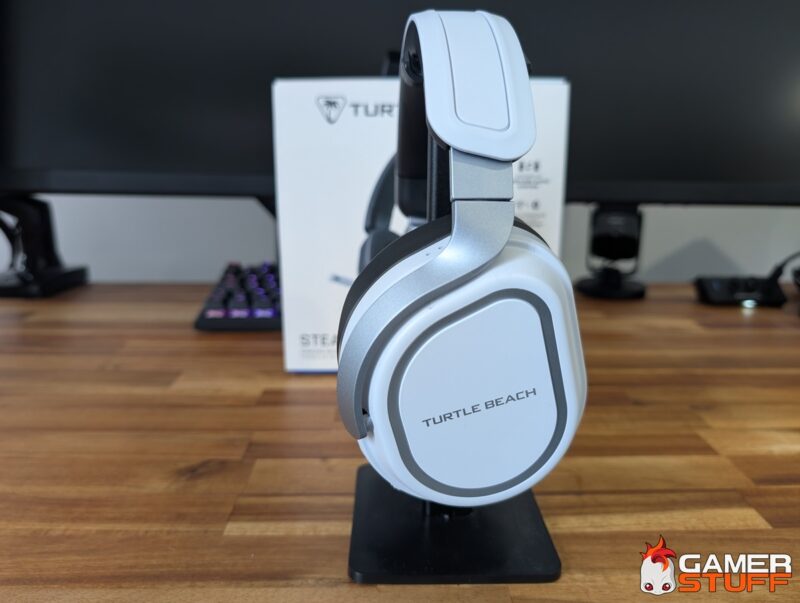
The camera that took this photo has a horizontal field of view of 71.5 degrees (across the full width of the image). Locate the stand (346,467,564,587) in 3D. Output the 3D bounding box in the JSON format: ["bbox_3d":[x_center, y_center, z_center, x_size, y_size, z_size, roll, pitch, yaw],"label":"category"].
[{"bbox_3d":[0.025,0.004,0.263,0.097,0.236,0.092,0,16,1],"label":"stand"}]

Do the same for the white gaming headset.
[{"bbox_3d":[0.015,-0.026,0.254,0.094,0.188,0.165,-2,15,-7],"label":"white gaming headset"}]

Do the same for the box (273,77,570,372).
[{"bbox_3d":[0.017,-0.067,0.509,0.233,0.240,0.100,-1,16,-3],"label":"box"}]

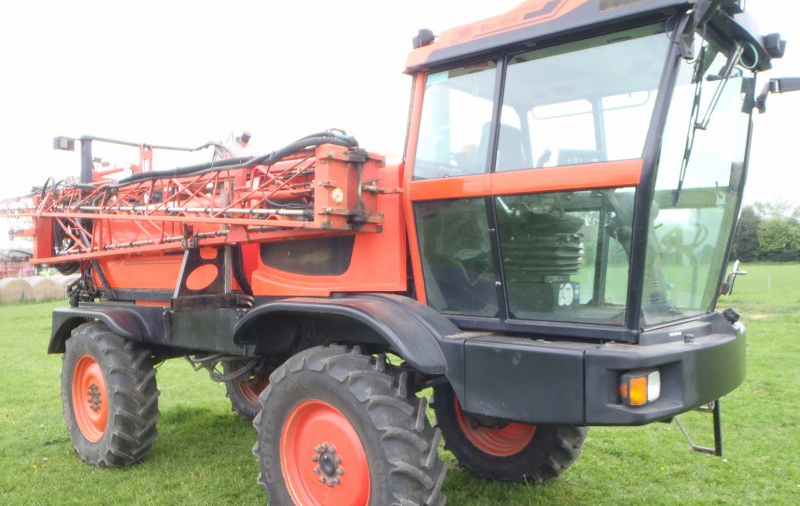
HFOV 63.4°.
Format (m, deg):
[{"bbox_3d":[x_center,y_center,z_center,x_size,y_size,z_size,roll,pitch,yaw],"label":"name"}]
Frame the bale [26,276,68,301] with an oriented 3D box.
[{"bbox_3d":[-17.159,1.752,31.500,1.300,1.250,1.200,-2,0,27],"label":"bale"}]

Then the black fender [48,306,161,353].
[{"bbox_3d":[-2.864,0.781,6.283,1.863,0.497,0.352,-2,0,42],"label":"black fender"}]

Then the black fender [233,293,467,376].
[{"bbox_3d":[-0.372,0.457,4.136,1.718,0.380,0.455,-2,0,42],"label":"black fender"}]

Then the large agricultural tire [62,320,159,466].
[{"bbox_3d":[-2.835,1.374,6.294,1.380,1.380,0.386,-2,0,42],"label":"large agricultural tire"}]

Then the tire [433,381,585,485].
[{"bbox_3d":[0.907,1.262,5.527,1.380,1.380,0.386,-2,0,40],"label":"tire"}]

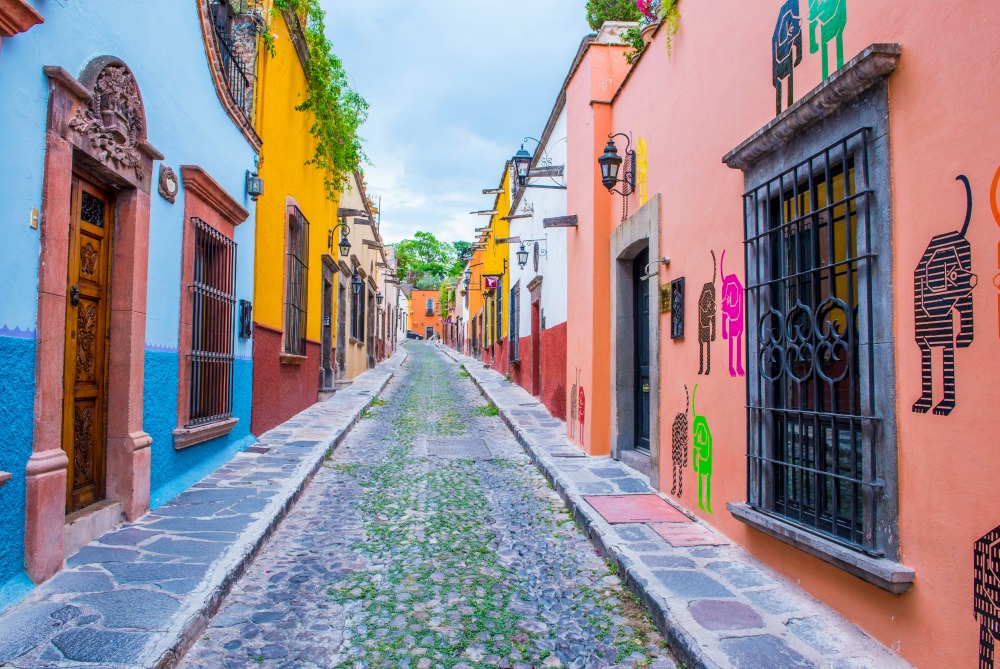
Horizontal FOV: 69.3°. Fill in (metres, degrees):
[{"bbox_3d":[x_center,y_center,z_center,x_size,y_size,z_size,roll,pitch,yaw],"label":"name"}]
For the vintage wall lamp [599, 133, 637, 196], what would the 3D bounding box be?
[{"bbox_3d":[1.271,-1.851,7.845,0.351,0.688,0.250,1,-3,-5],"label":"vintage wall lamp"}]

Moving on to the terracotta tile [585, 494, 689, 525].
[{"bbox_3d":[1.149,1.496,6.137,0.692,0.050,0.992,1,0,-5],"label":"terracotta tile"}]

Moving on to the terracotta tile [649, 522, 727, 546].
[{"bbox_3d":[1.381,1.496,5.320,0.426,0.050,0.571,1,0,-5],"label":"terracotta tile"}]

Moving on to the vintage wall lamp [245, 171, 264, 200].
[{"bbox_3d":[-3.113,-1.887,9.175,0.193,0.391,0.190,1,-3,-7],"label":"vintage wall lamp"}]

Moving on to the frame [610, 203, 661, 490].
[{"bbox_3d":[1.525,0.110,7.812,0.240,2.812,1.864,1,-3,-5],"label":"frame"}]

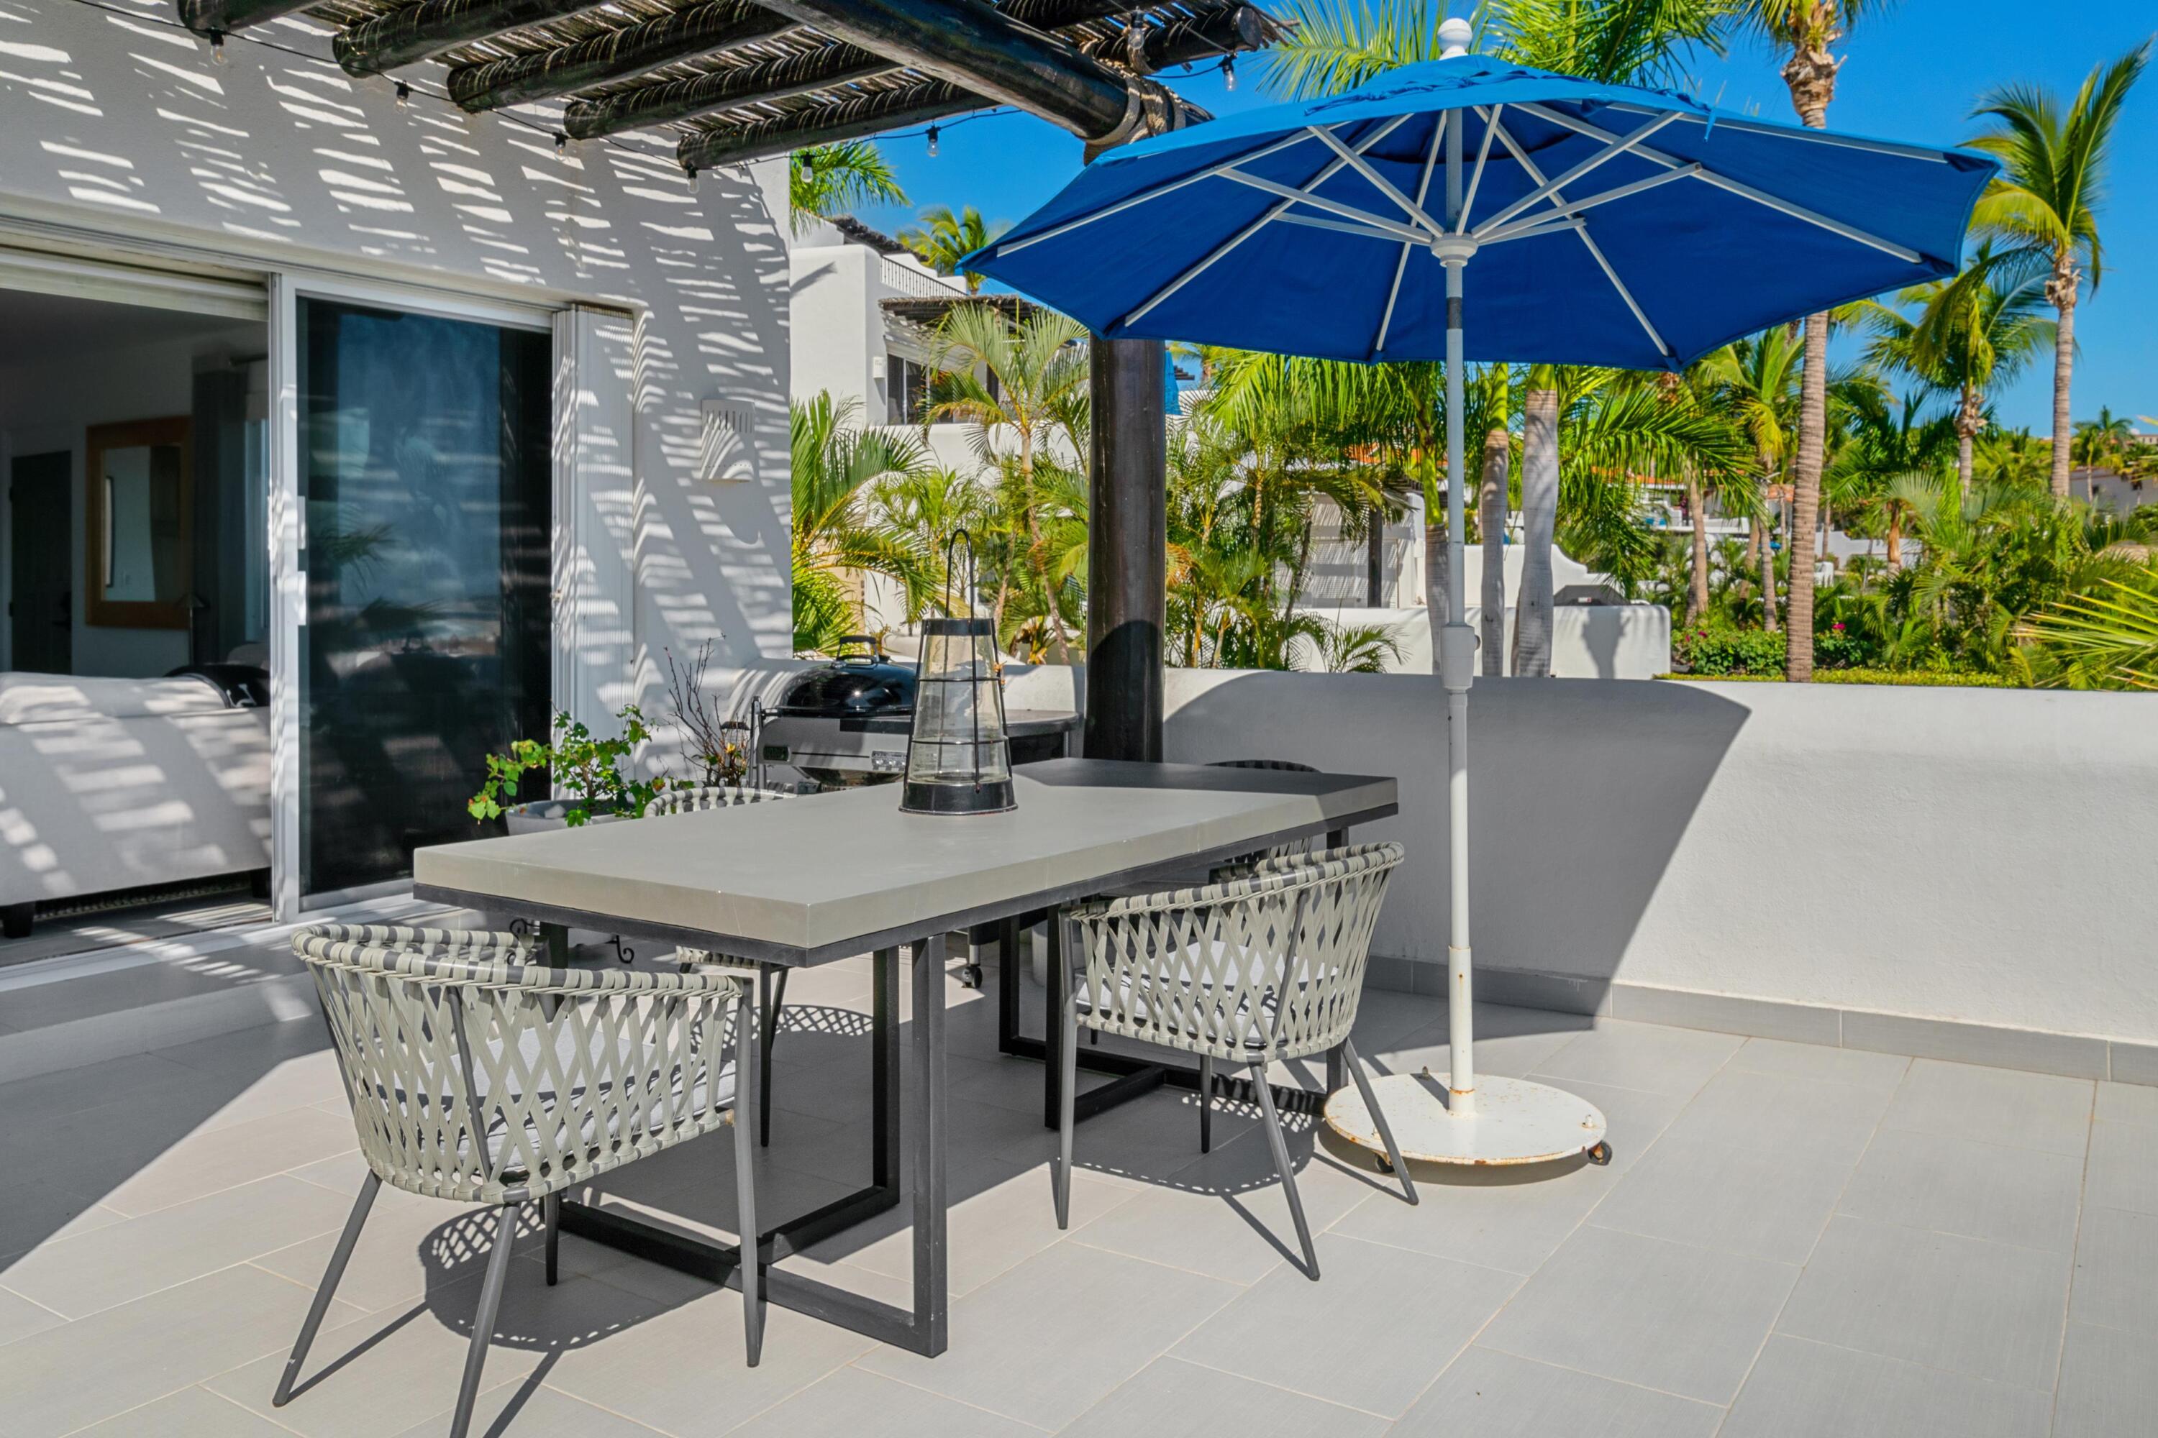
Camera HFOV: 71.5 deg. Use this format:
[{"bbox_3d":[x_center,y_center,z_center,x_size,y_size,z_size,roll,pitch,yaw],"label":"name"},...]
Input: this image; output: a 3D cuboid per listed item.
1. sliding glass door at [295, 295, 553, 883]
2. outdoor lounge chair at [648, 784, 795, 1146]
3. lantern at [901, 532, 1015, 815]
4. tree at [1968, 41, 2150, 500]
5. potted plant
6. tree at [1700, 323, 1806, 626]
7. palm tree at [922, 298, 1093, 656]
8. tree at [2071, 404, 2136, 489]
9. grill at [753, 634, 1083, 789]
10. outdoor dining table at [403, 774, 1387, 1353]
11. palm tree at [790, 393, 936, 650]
[{"bbox_3d":[-2.454,-0.432,5.670,0.080,2.200,1.120,2,4,34],"label":"sliding glass door"},{"bbox_3d":[-0.777,0.552,3.690,0.590,0.760,0.600,2,4,36],"label":"outdoor lounge chair"},{"bbox_3d":[-0.266,-0.109,3.300,0.250,0.605,0.250,0,3,0],"label":"lantern"},{"bbox_3d":[15.702,-6.253,24.000,3.000,9.220,3.000,0,3,0],"label":"tree"},{"bbox_3d":[-1.770,0.332,5.200,0.660,0.760,0.580,-2,3,-19],"label":"potted plant"},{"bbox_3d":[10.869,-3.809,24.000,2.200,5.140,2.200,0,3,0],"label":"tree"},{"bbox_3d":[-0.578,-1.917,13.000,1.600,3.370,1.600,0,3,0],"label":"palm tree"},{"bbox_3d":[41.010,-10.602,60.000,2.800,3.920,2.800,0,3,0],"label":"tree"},{"bbox_3d":[-0.530,0.275,5.220,1.120,1.110,0.670,1,4,33],"label":"grill"},{"bbox_3d":[-0.205,0.574,3.277,1.030,0.760,2.030,2,4,36],"label":"outdoor dining table"},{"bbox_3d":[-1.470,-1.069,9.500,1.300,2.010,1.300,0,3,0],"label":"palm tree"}]

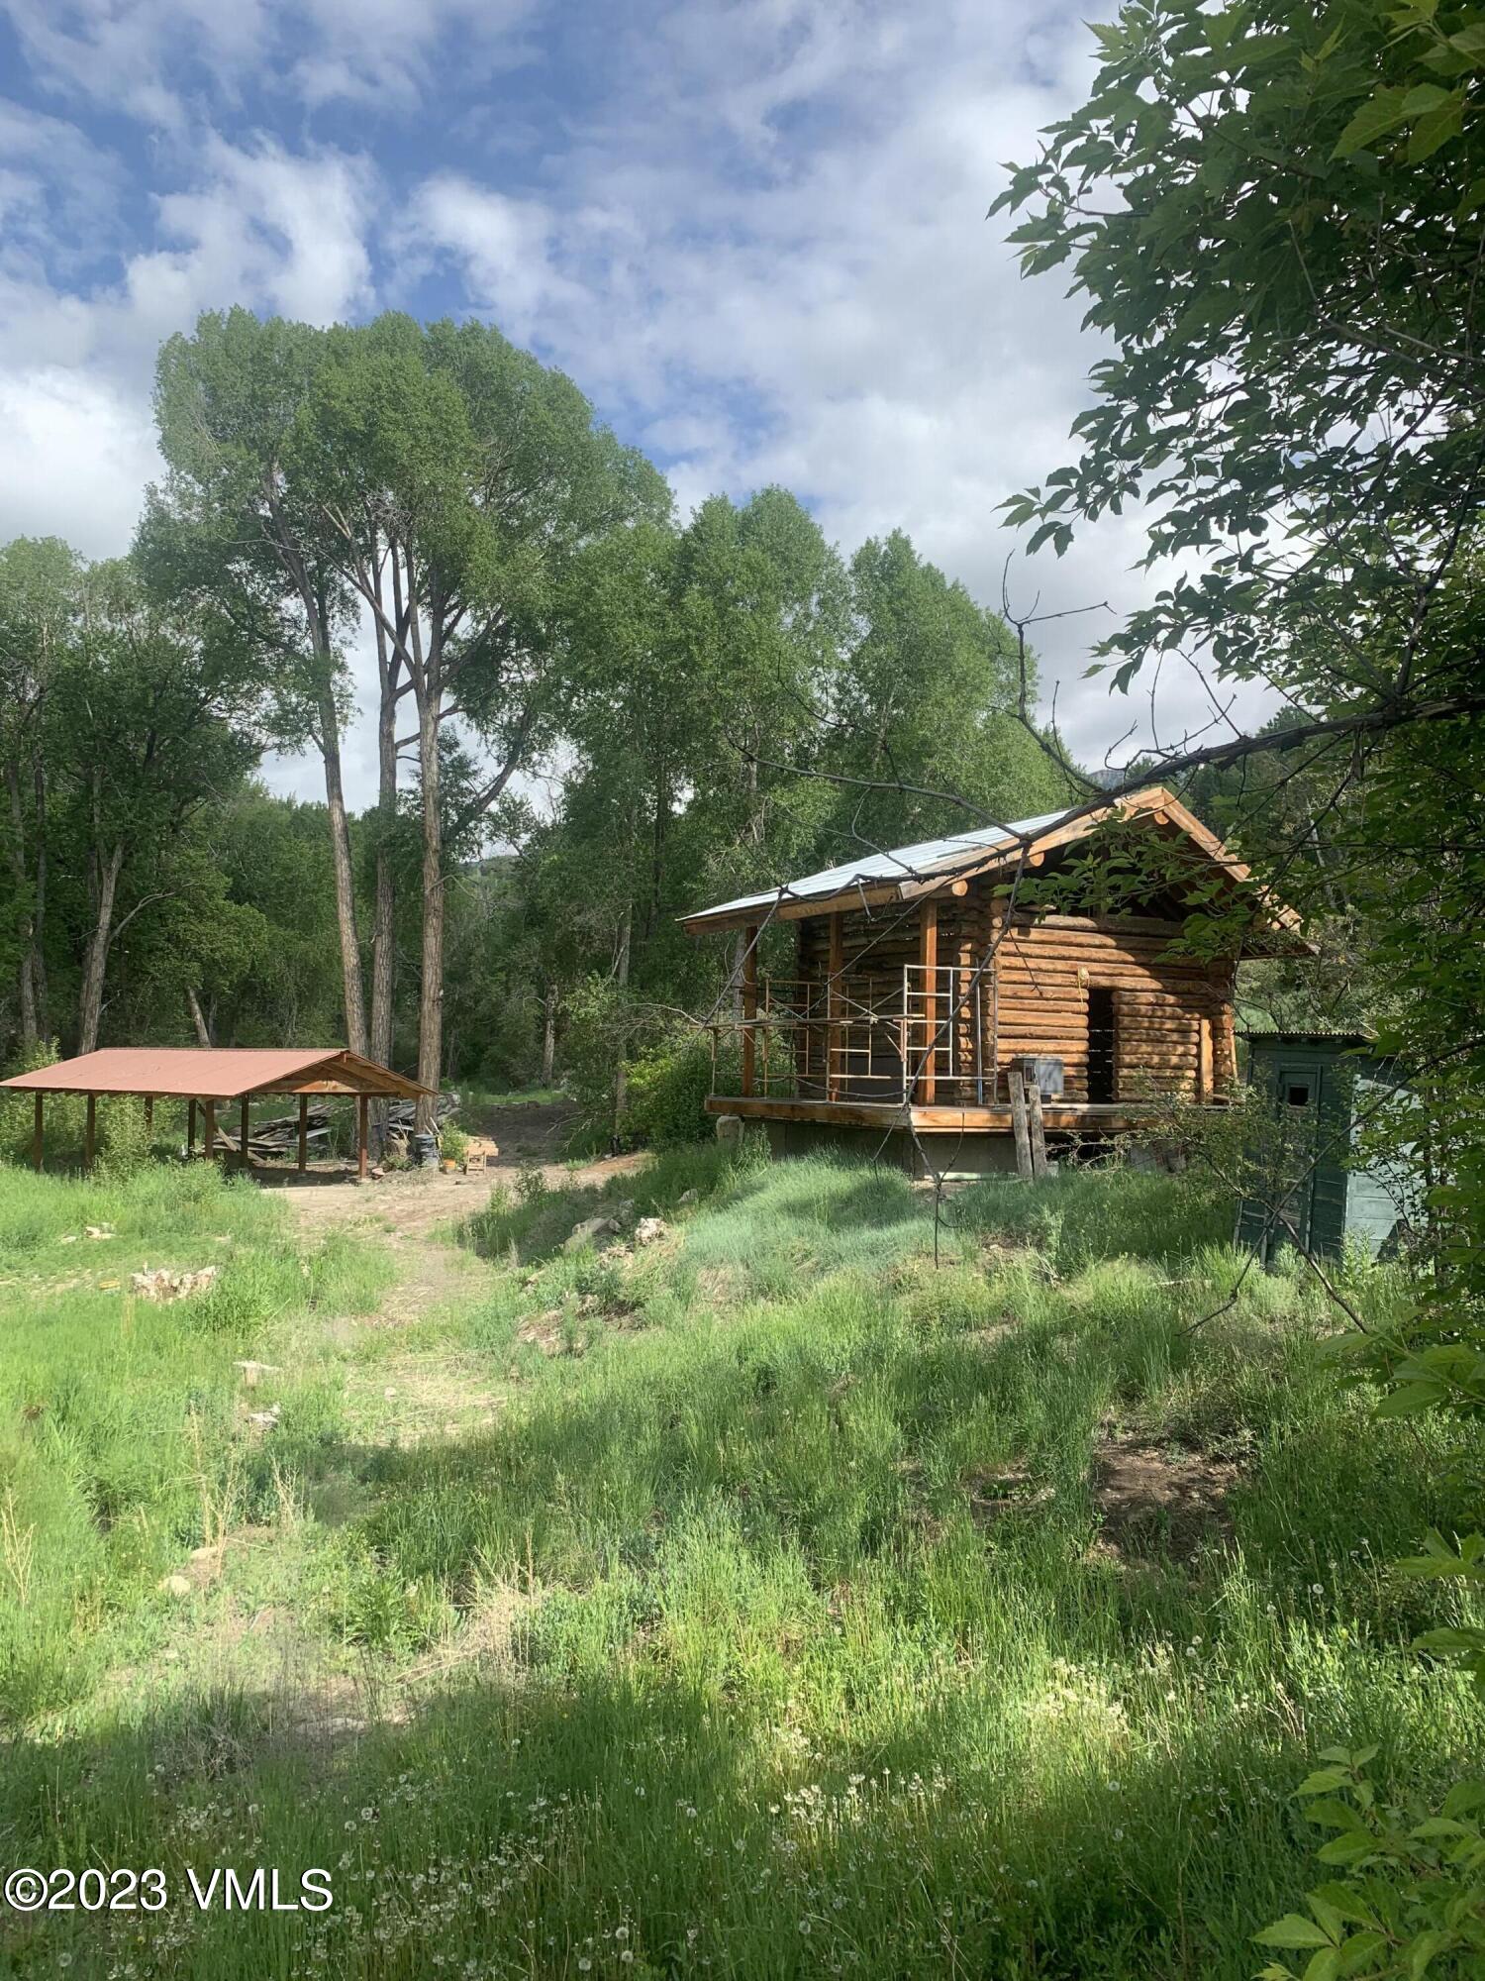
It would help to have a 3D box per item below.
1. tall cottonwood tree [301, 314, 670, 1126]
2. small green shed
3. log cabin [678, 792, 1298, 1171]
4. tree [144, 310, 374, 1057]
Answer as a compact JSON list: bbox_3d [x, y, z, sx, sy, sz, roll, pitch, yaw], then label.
[{"bbox_3d":[-7.564,-7.612,44.903,10.400,25.260,10.000,1,-3,0],"label":"tall cottonwood tree"},{"bbox_3d":[5.828,1.570,14.946,1.250,2.300,1.320,2,-3,-32],"label":"small green shed"},{"bbox_3d":[4.181,-0.130,26.121,8.100,6.000,7.000,2,-3,-29],"label":"log cabin"},{"bbox_3d":[-14.288,-7.843,45.411,7.200,25.830,7.600,1,-3,0],"label":"tree"}]

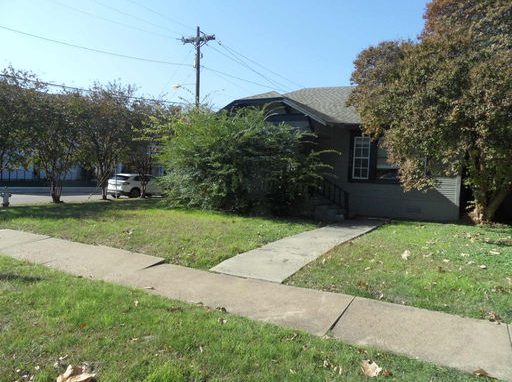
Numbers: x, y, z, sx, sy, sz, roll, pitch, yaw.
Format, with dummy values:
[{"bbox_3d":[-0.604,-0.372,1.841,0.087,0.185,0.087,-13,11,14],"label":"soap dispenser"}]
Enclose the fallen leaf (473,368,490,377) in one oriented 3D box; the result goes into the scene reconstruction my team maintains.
[{"bbox_3d":[1.791,1.440,2.820,0.135,0.035,0.100,4,4,34],"label":"fallen leaf"}]

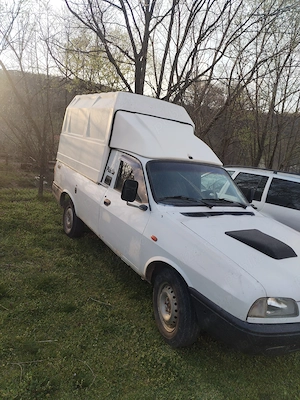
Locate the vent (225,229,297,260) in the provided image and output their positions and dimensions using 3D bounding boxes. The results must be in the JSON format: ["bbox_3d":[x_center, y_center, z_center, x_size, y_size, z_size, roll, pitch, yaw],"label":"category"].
[{"bbox_3d":[0.883,0.318,2.360,0.370,0.070,0.450,2,23,-32],"label":"vent"}]

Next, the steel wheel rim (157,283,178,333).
[{"bbox_3d":[0.177,0.823,2.319,0.115,0.365,0.365,4,10,-23],"label":"steel wheel rim"}]

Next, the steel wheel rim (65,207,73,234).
[{"bbox_3d":[-1.144,0.292,4.420,0.115,0.360,0.360,2,11,-32],"label":"steel wheel rim"}]

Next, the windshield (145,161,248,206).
[{"bbox_3d":[0.520,-0.180,3.139,1.230,0.110,0.540,2,55,-32],"label":"windshield"}]

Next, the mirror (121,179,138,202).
[{"bbox_3d":[-0.180,-0.080,2.679,0.135,0.185,0.060,3,10,-25],"label":"mirror"}]

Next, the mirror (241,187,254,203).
[{"bbox_3d":[1.190,-0.060,3.628,0.145,0.190,0.065,0,12,-40],"label":"mirror"}]

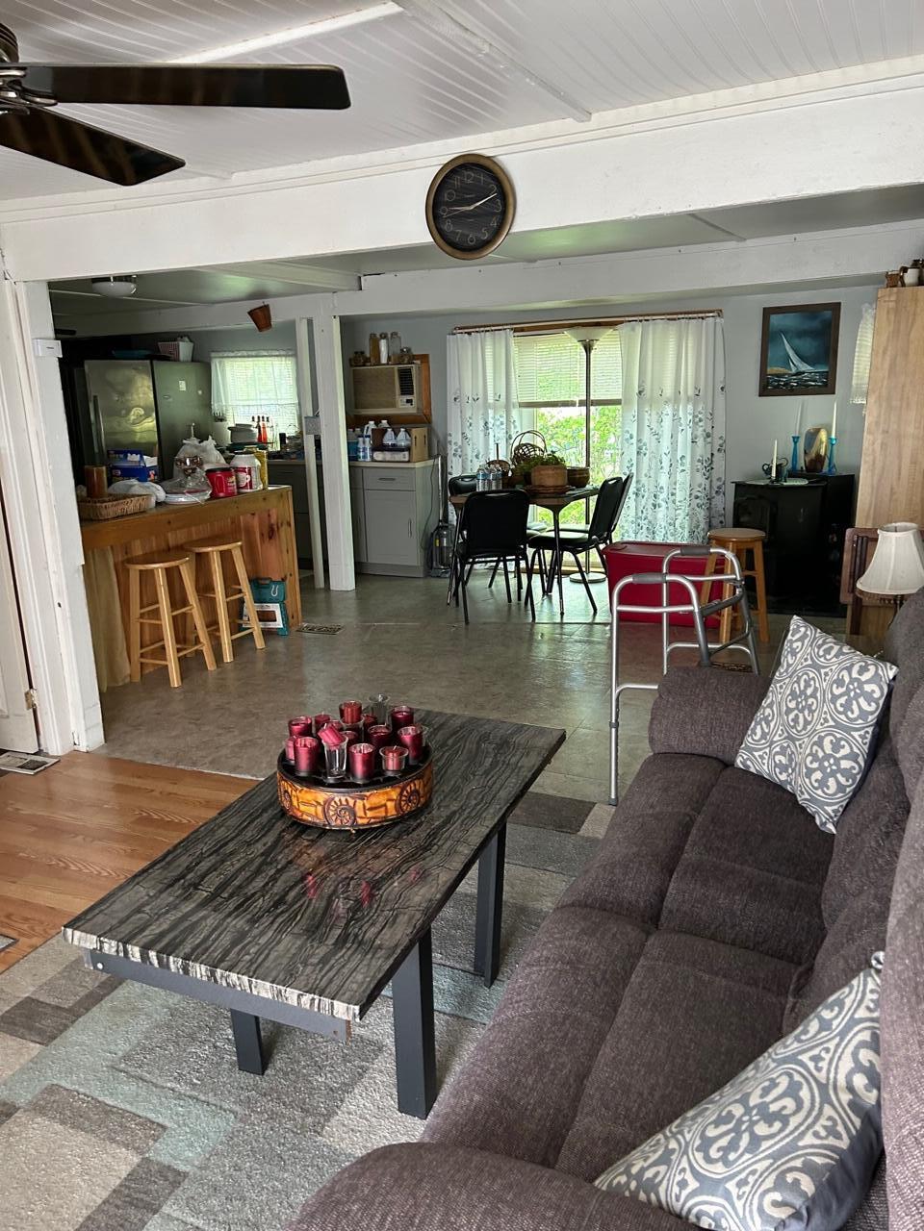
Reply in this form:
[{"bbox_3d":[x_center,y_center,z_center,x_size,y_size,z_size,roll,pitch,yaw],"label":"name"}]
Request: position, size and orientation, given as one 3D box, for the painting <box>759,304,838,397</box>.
[{"bbox_3d":[2.317,-1.818,6.359,0.500,0.600,0.030,6,16,26],"label":"painting"}]

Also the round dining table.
[{"bbox_3d":[0.485,-0.511,6.509,0.930,0.755,0.930,6,16,28],"label":"round dining table"}]

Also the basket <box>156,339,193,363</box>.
[{"bbox_3d":[-2.556,-2.338,8.189,0.280,0.180,0.180,6,16,26],"label":"basket"}]

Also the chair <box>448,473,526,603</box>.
[{"bbox_3d":[0.231,-0.567,6.552,0.550,0.860,0.450,10,18,39],"label":"chair"}]

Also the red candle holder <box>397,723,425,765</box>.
[{"bbox_3d":[-0.134,0.339,2.421,0.060,0.080,0.060,-2,14,0],"label":"red candle holder"}]

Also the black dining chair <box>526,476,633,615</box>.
[{"bbox_3d":[0.810,-0.511,6.335,0.590,0.880,0.460,6,16,26],"label":"black dining chair"}]

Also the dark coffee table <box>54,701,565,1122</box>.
[{"bbox_3d":[-0.228,0.726,2.302,0.651,0.530,1.295,4,15,21],"label":"dark coffee table"}]

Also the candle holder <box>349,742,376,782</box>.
[{"bbox_3d":[-0.230,0.342,2.133,0.058,0.074,0.058,-2,14,0],"label":"candle holder"}]

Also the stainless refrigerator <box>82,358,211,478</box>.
[{"bbox_3d":[-2.786,-1.417,8.510,0.793,1.760,0.744,6,16,26],"label":"stainless refrigerator"}]

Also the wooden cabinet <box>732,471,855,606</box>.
[{"bbox_3d":[2.168,-0.505,6.051,0.670,0.800,0.560,5,16,27],"label":"wooden cabinet"}]

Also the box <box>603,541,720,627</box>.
[{"bbox_3d":[1.285,-0.197,5.804,0.730,0.440,0.430,5,16,27],"label":"box"}]

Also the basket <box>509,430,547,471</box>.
[{"bbox_3d":[0.479,-1.127,6.723,0.260,0.400,0.220,-1,14,3],"label":"basket"}]

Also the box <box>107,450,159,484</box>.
[{"bbox_3d":[-2.015,-0.866,5.631,0.270,0.200,0.150,3,15,20],"label":"box"}]

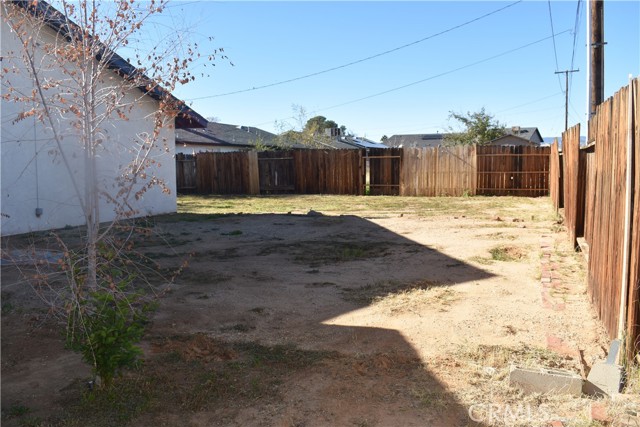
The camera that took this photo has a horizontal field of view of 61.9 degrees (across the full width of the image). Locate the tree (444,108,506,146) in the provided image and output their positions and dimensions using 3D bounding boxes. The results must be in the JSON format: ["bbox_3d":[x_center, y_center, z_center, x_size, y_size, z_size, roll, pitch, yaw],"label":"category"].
[{"bbox_3d":[8.903,-3.903,30.761,3.550,4.240,3.370,0,6,0],"label":"tree"}]

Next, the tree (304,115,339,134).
[{"bbox_3d":[0.200,-9.628,71.385,4.530,7.140,4.300,0,6,0],"label":"tree"}]

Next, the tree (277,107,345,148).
[{"bbox_3d":[-0.523,-3.355,26.796,3.490,3.980,3.310,0,6,0],"label":"tree"}]

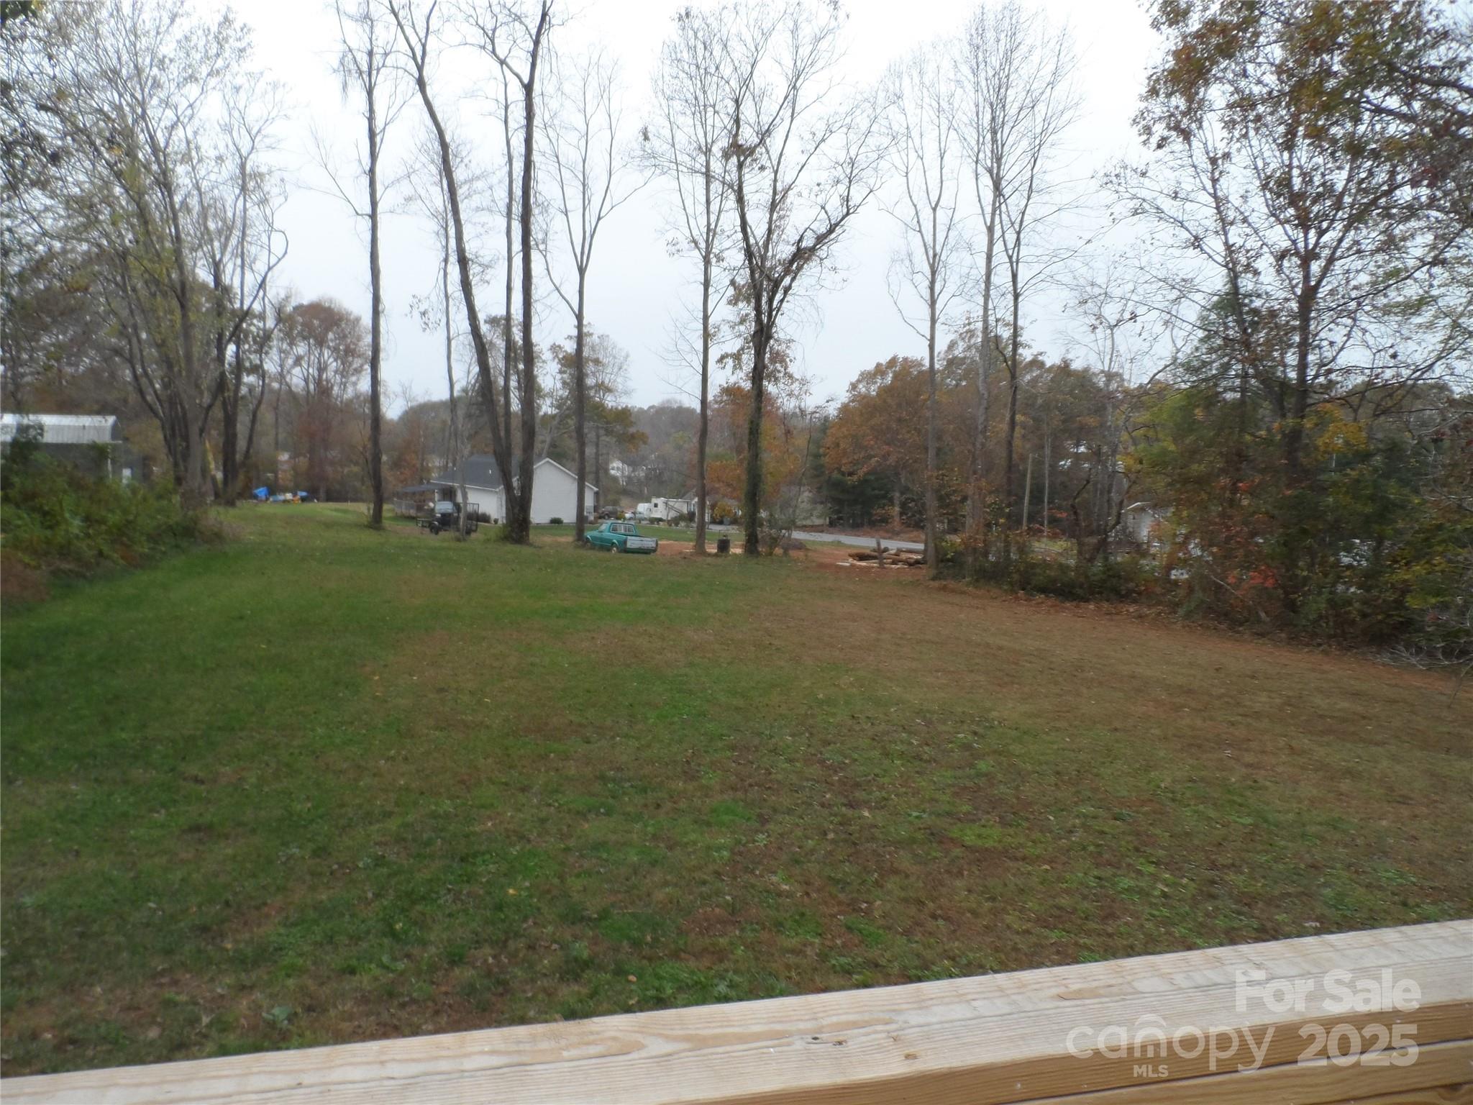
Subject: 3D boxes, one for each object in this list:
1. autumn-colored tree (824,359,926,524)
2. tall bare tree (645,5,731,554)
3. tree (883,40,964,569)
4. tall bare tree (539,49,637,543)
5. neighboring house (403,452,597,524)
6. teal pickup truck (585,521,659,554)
[{"bbox_3d":[11.091,-8.699,81.347,8.341,13.490,8.341,2,6,8],"label":"autumn-colored tree"},{"bbox_3d":[-2.123,-11.671,44.857,3.791,23.612,3.791,1,6,-3],"label":"tall bare tree"},{"bbox_3d":[7.863,-10.153,42.942,3.387,21.848,3.387,2,6,10],"label":"tree"},{"bbox_3d":[-6.607,-11.169,45.456,4.354,21.552,4.354,0,6,-8],"label":"tall bare tree"},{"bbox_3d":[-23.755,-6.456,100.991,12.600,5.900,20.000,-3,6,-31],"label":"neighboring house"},{"bbox_3d":[-5.297,-0.699,46.021,1.650,1.430,4.350,3,3,-35],"label":"teal pickup truck"}]

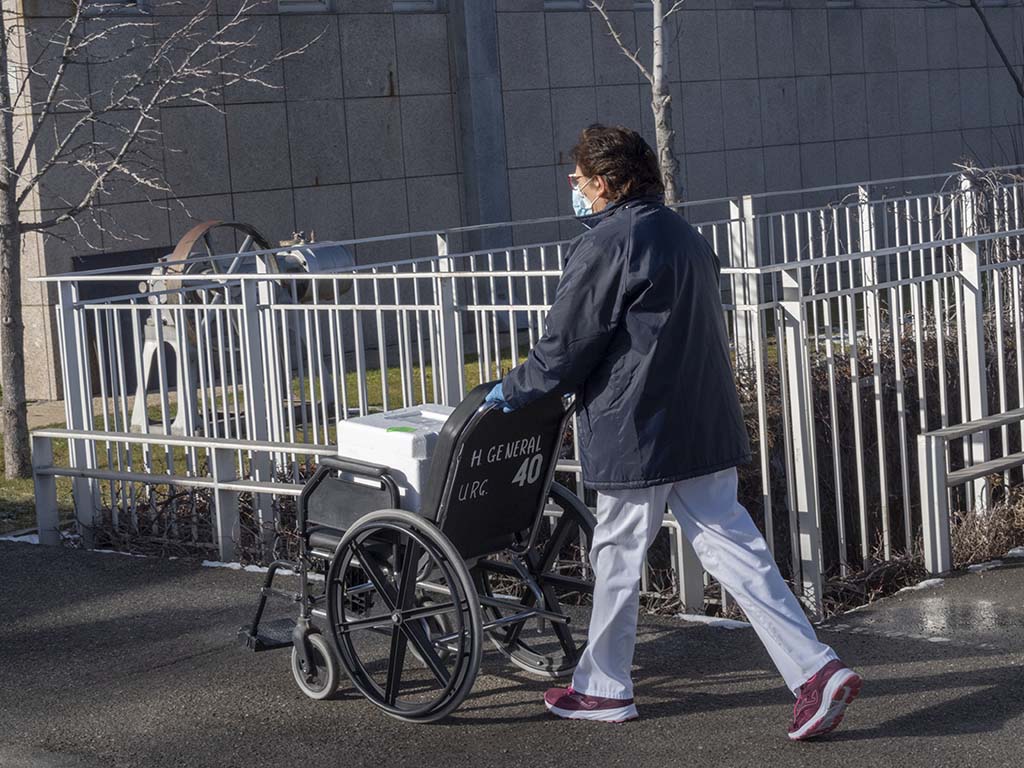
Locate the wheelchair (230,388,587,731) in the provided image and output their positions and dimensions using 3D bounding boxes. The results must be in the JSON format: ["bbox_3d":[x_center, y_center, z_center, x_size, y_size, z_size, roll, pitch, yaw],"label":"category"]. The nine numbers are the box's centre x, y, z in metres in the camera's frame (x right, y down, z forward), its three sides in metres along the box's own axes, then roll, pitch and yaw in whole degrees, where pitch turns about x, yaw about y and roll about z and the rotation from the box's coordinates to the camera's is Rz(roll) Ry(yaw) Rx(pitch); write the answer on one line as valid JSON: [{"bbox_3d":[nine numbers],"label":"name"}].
[{"bbox_3d":[-0.278,0.446,5.999,1.150,0.950,0.660,2,8,42],"label":"wheelchair"}]

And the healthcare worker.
[{"bbox_3d":[0.419,0.123,5.329,0.950,1.650,0.580,-1,4,41],"label":"healthcare worker"}]

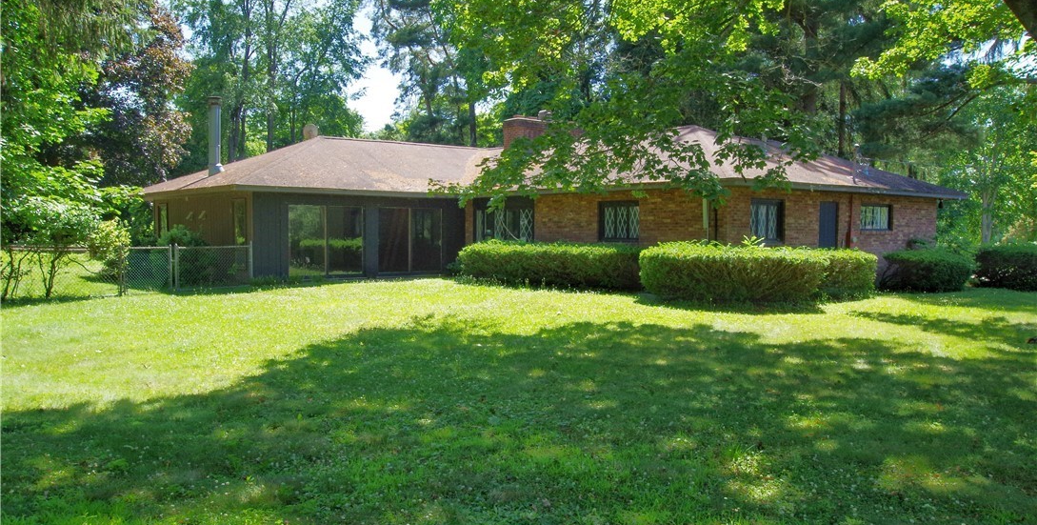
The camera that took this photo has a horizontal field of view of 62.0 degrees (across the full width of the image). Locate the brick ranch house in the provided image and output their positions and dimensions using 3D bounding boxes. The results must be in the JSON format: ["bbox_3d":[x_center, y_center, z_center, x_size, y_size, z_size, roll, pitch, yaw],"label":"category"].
[{"bbox_3d":[0.278,-2.426,28.461,18.816,5.850,19.794,-1,3,-38],"label":"brick ranch house"}]

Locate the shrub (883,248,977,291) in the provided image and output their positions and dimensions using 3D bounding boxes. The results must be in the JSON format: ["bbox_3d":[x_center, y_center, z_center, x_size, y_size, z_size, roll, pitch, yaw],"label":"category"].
[{"bbox_3d":[11.192,0.202,23.741,2.200,1.120,2.000,-1,3,-38],"label":"shrub"}]

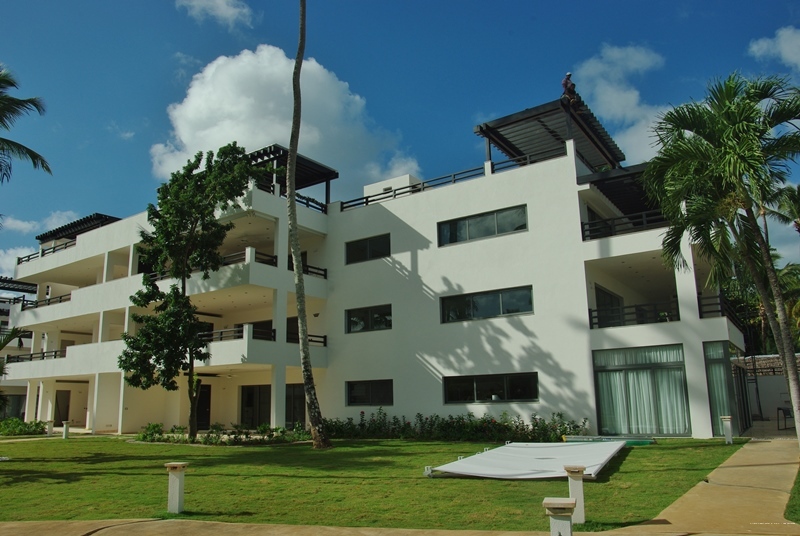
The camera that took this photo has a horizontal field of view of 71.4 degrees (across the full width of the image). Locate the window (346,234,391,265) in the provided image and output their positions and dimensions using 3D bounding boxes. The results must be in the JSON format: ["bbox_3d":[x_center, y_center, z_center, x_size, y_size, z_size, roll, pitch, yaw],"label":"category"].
[{"bbox_3d":[-1.422,-0.830,25.556,2.551,1.068,0.140,-10,-16,32],"label":"window"}]

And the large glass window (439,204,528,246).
[{"bbox_3d":[3.297,-1.645,22.532,3.939,1.068,0.140,-10,-16,32],"label":"large glass window"}]

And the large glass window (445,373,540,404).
[{"bbox_3d":[3.485,4.721,21.589,4.030,1.110,0.160,-10,-15,34],"label":"large glass window"}]

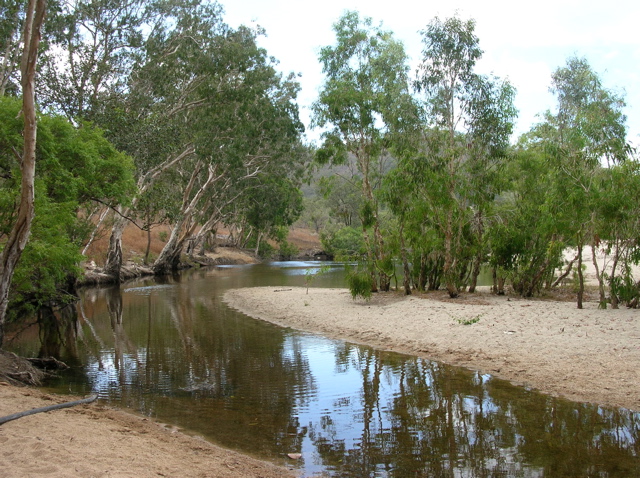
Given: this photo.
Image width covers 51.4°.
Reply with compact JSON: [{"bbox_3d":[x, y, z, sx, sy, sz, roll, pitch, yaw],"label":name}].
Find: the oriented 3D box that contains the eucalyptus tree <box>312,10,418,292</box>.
[{"bbox_3d":[1.369,-2.633,20.000,3.100,8.300,3.000,0,1,0],"label":"eucalyptus tree"}]

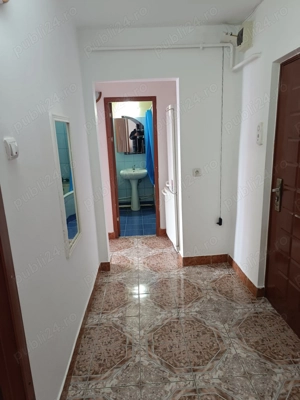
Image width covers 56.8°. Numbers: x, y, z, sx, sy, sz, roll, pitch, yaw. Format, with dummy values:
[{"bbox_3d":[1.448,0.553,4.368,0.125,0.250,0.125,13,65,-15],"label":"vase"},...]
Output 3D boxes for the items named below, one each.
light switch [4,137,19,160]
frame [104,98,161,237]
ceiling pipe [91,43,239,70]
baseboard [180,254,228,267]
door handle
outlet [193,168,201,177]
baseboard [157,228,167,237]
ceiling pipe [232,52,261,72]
[{"bbox_3d":[-0.561,-0.210,1.137,0.022,0.084,0.079,-3,14,-2],"label":"light switch"},{"bbox_3d":[-0.231,-0.416,3.972,0.689,1.987,0.120,-3,14,-2],"label":"frame"},{"bbox_3d":[0.132,-1.376,2.684,1.395,0.248,0.042,-3,14,-2],"label":"ceiling pipe"},{"bbox_3d":[0.644,0.694,3.239,0.558,0.106,0.017,-3,14,-2],"label":"baseboard"},{"bbox_3d":[1.013,-0.037,2.223,0.063,0.273,0.105,-3,14,-2],"label":"door handle"},{"bbox_3d":[0.509,-0.296,2.977,0.090,0.088,0.027,-3,14,-2],"label":"outlet"},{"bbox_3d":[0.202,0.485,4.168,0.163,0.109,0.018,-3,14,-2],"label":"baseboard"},{"bbox_3d":[0.838,-1.214,2.460,0.038,0.040,0.625,-3,14,-2],"label":"ceiling pipe"}]

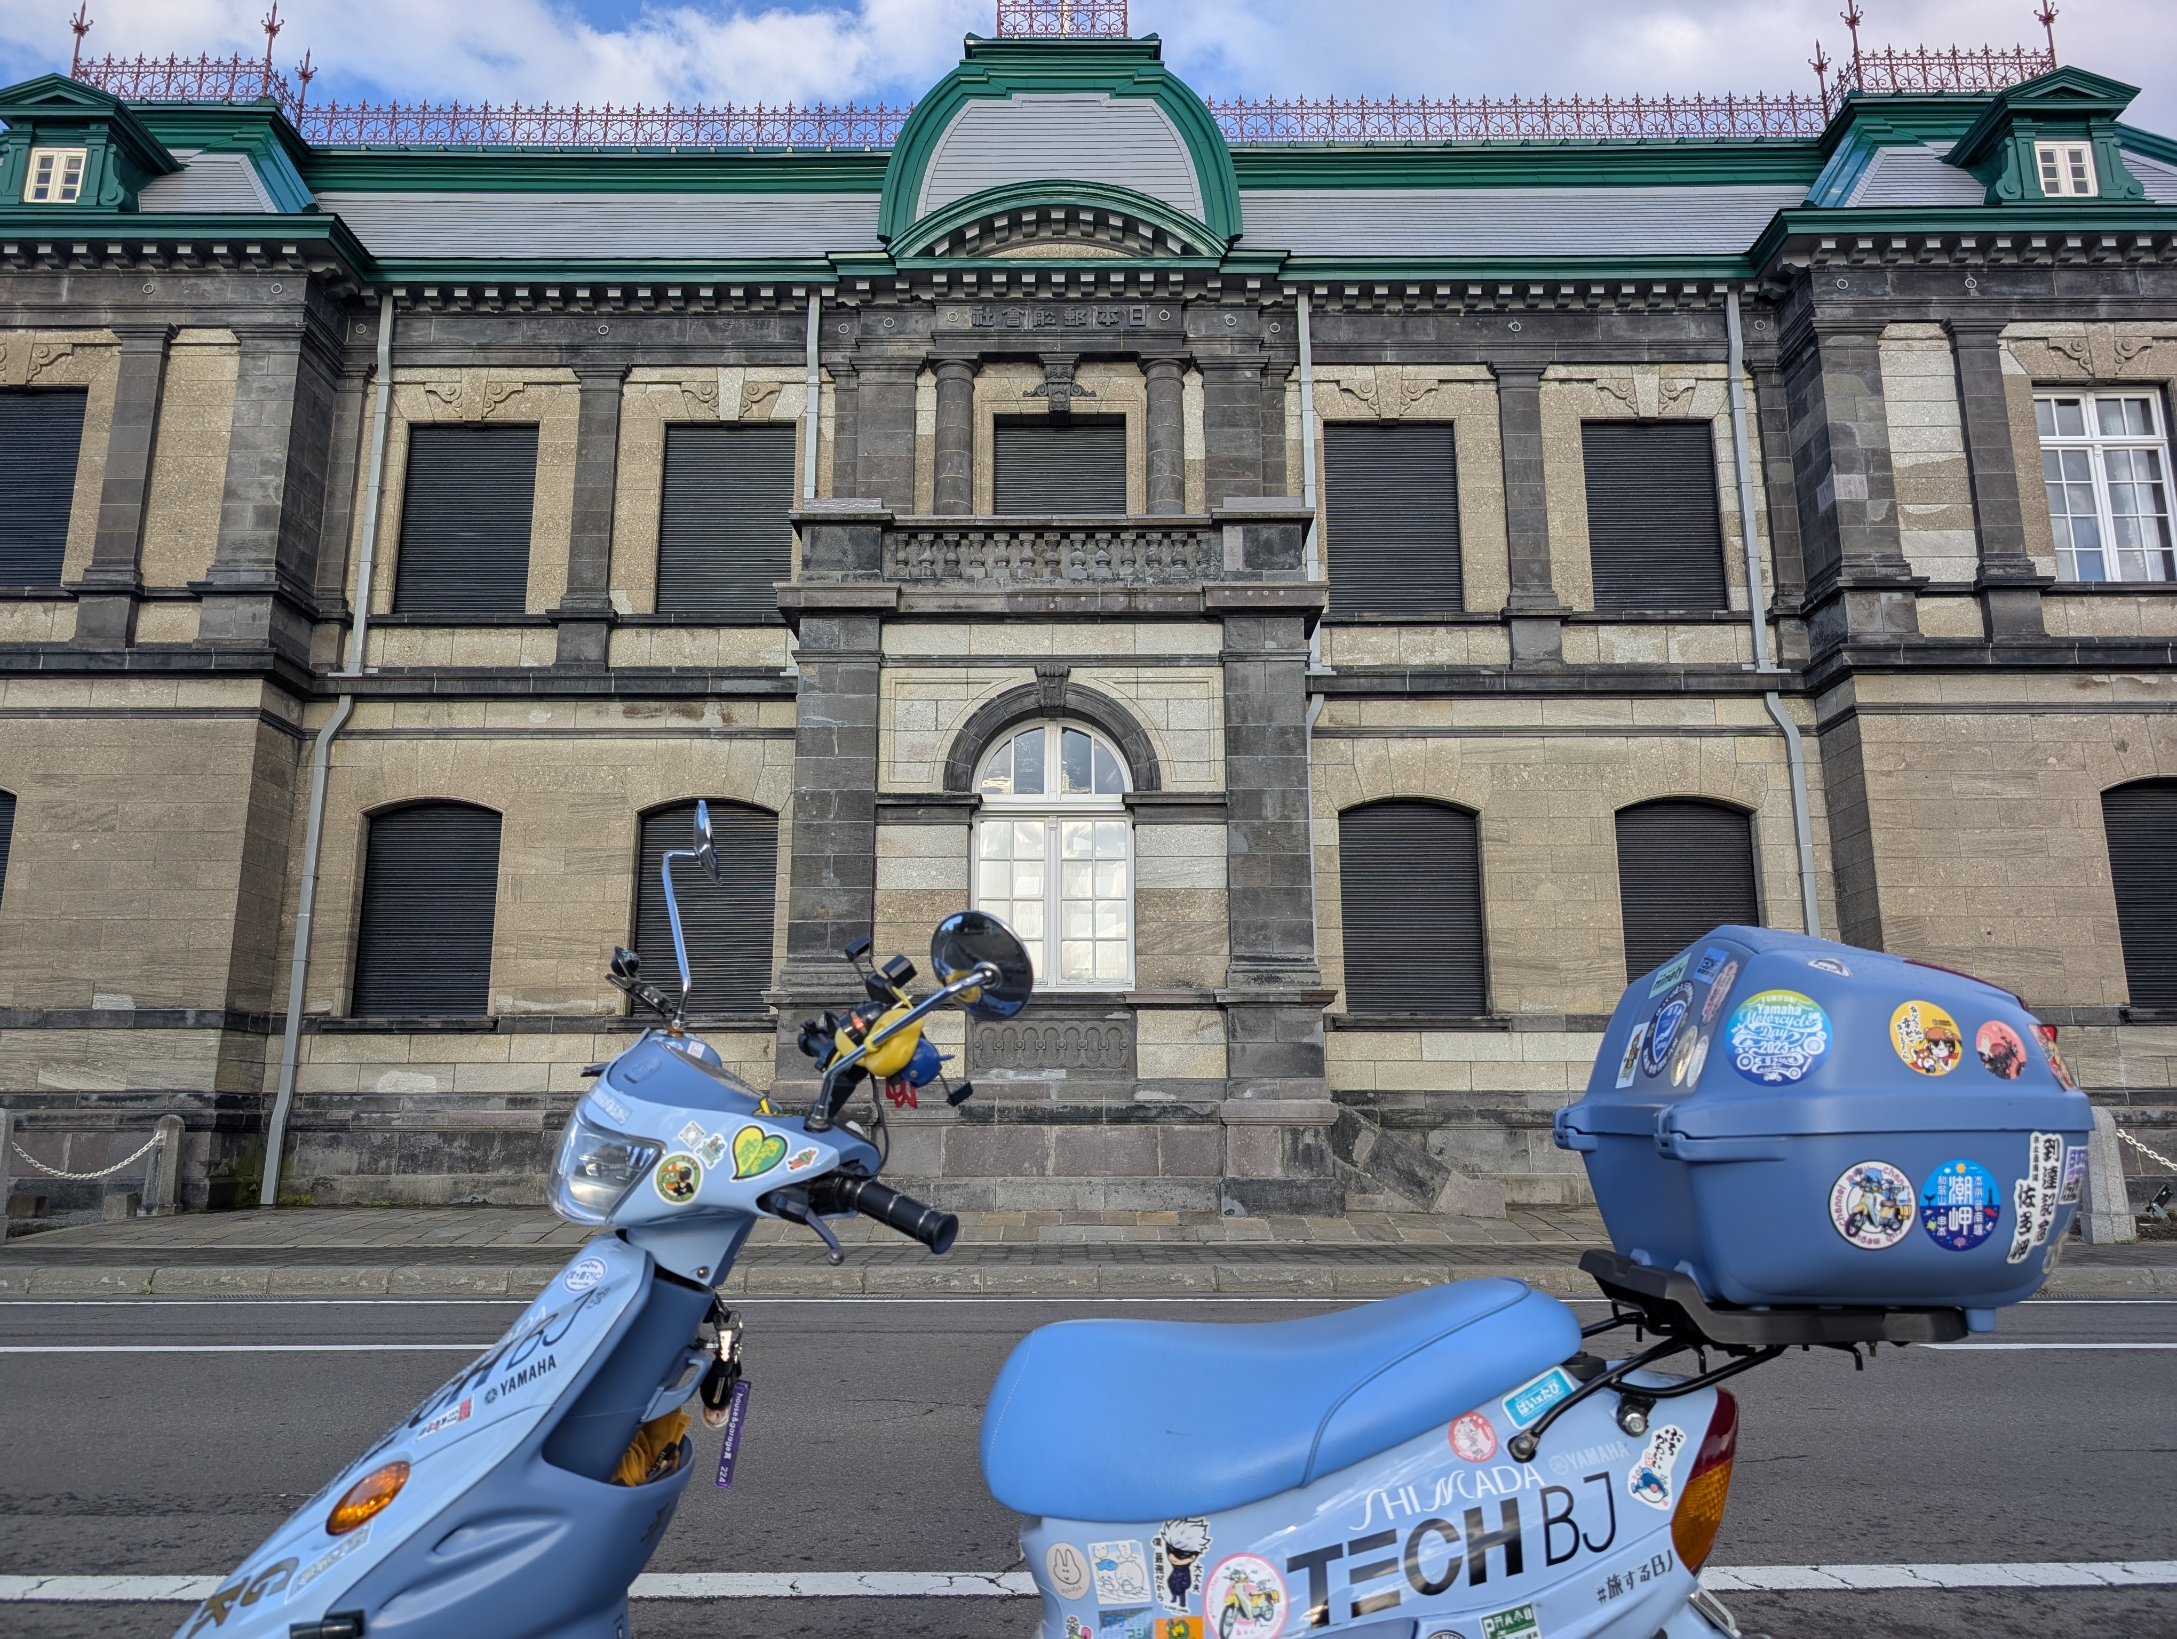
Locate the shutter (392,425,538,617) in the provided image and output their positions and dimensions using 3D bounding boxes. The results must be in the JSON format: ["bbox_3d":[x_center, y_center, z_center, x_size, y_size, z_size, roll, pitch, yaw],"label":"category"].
[{"bbox_3d":[-6.904,-3.308,16.944,1.479,2.294,0.100,0,-12,0],"label":"shutter"}]

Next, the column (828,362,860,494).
[{"bbox_3d":[-2.745,-3.710,16.856,0.404,2.934,0.250,0,-12,0],"label":"column"}]

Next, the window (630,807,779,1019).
[{"bbox_3d":[-4.022,0.958,16.039,1.475,2.270,0.100,0,-12,0],"label":"window"}]

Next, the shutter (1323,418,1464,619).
[{"bbox_3d":[3.369,-3.310,16.909,1.486,2.268,0.100,0,-12,0],"label":"shutter"}]

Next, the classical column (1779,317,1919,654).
[{"bbox_3d":[6.734,-2.858,13.372,0.680,3.090,0.650,0,-11,0],"label":"classical column"}]

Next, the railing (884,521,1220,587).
[{"bbox_3d":[-0.343,-2.497,14.513,3.207,0.686,0.320,0,-12,0],"label":"railing"}]

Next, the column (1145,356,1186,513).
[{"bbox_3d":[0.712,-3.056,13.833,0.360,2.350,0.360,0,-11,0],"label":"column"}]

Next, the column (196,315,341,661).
[{"bbox_3d":[-7.266,-2.847,13.419,0.680,3.148,0.650,0,-11,0],"label":"column"}]

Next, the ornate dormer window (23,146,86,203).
[{"bbox_3d":[-9.494,-5.923,13.885,0.540,0.572,0.120,0,-11,0],"label":"ornate dormer window"}]

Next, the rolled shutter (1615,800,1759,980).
[{"bbox_3d":[6.300,0.946,16.005,1.441,2.283,0.100,0,-12,0],"label":"rolled shutter"}]

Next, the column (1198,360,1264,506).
[{"bbox_3d":[1.322,-3.059,13.913,0.584,2.350,0.300,0,-11,0],"label":"column"}]

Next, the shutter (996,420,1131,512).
[{"bbox_3d":[-0.322,-3.362,16.932,1.493,2.253,0.100,0,-12,0],"label":"shutter"}]

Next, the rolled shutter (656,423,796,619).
[{"bbox_3d":[-3.383,-2.817,14.168,1.252,1.923,0.120,0,-11,0],"label":"rolled shutter"}]

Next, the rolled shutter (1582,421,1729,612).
[{"bbox_3d":[6.264,-3.328,16.902,1.465,2.268,0.100,0,-12,0],"label":"rolled shutter"}]

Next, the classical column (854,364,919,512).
[{"bbox_3d":[-2.257,-3.694,16.748,0.733,2.928,0.350,0,-12,0],"label":"classical column"}]

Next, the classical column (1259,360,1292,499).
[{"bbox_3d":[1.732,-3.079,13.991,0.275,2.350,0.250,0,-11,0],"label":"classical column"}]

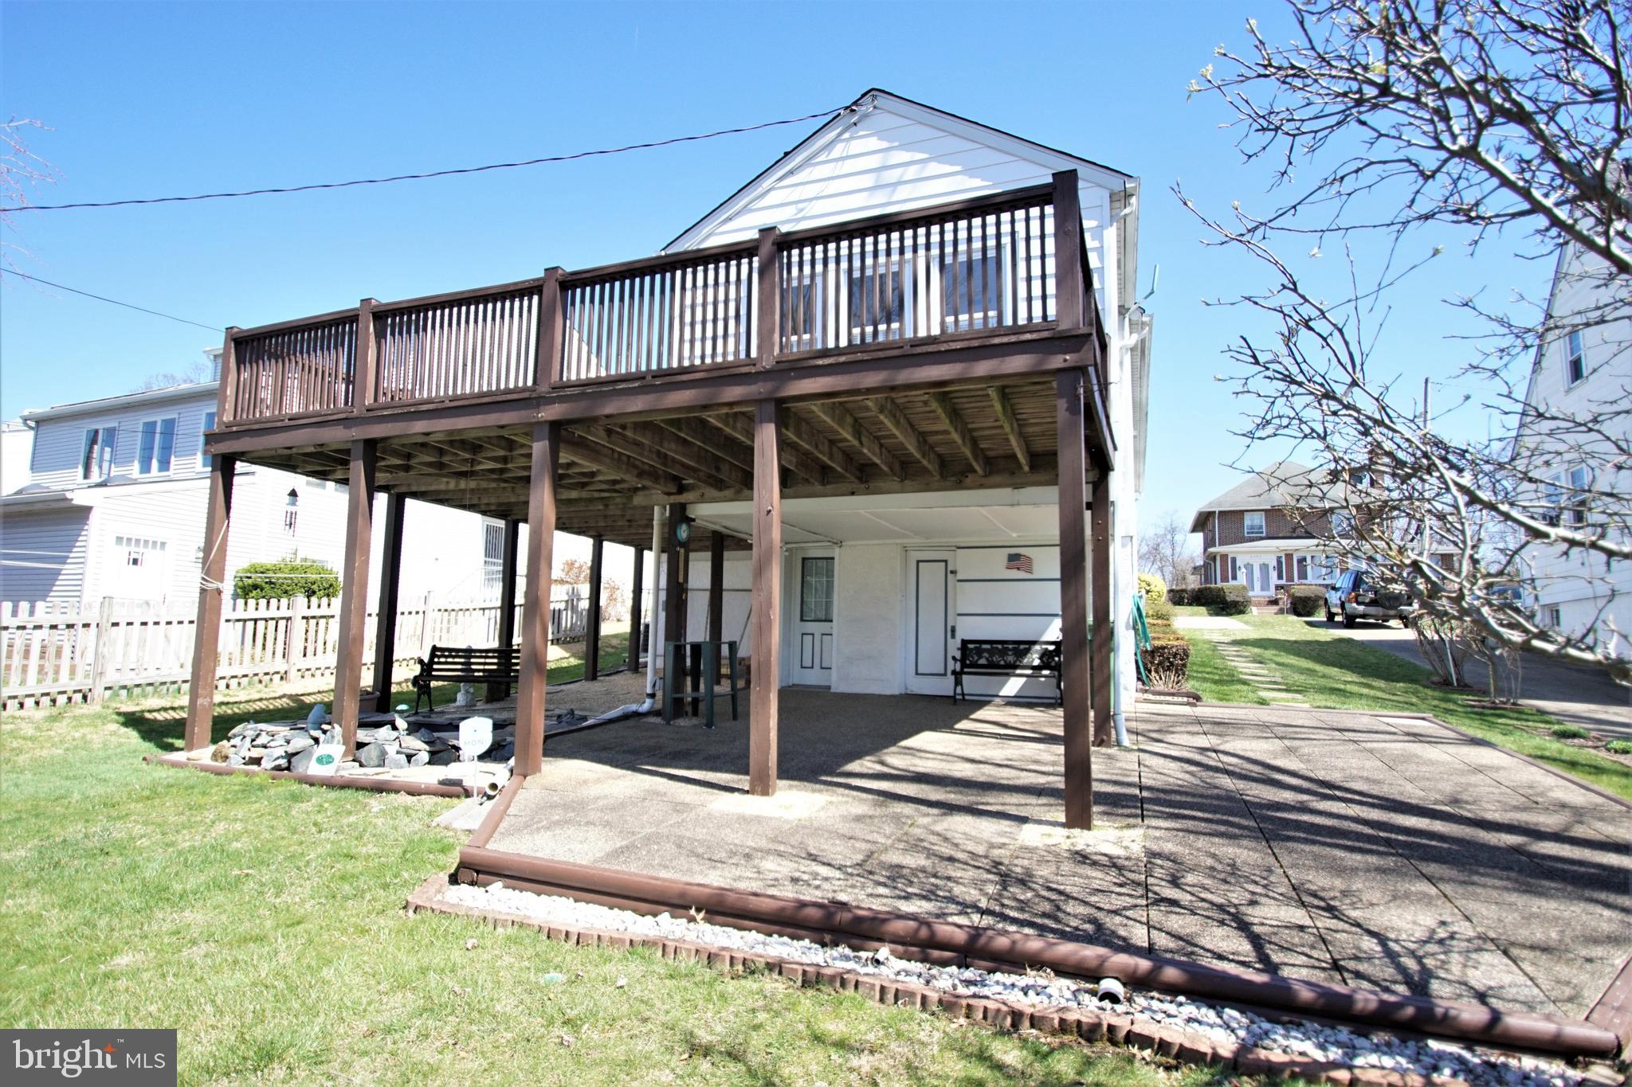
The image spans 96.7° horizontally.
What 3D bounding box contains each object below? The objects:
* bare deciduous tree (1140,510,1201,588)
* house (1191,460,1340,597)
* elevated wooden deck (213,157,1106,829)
[{"bbox_3d":[28.100,0.950,58.000,5.400,7.600,5.200,-1,-7,21],"label":"bare deciduous tree"},{"bbox_3d":[31.558,-0.521,47.640,11.892,10.220,12.600,-2,-7,23],"label":"house"},{"bbox_3d":[-0.746,0.182,8.762,7.751,3.768,7.636,-1,-7,21],"label":"elevated wooden deck"}]

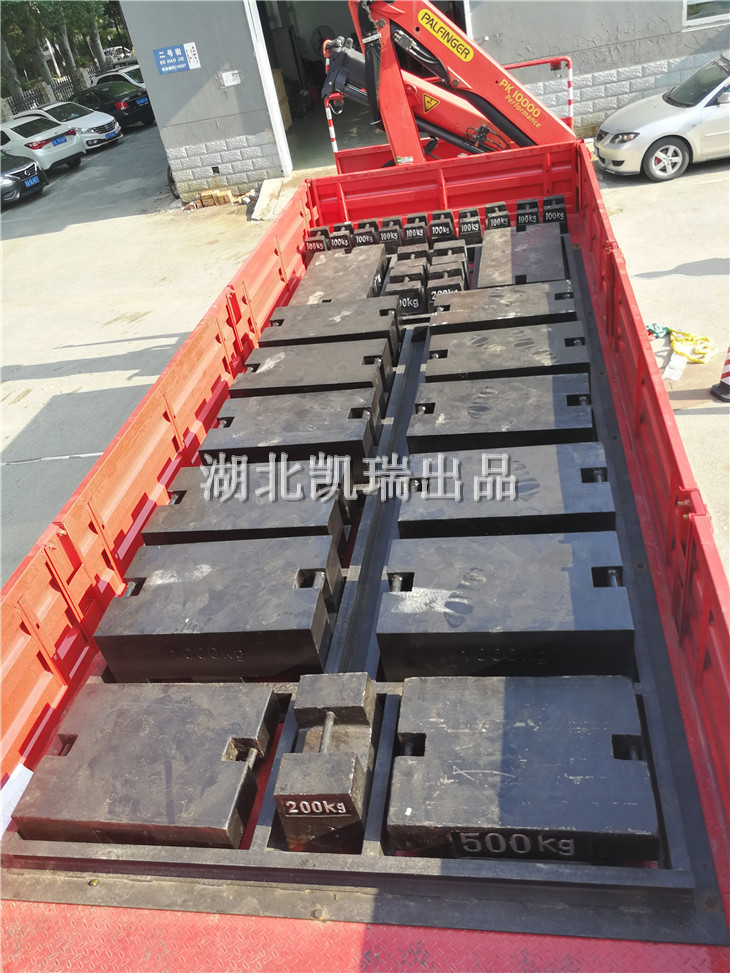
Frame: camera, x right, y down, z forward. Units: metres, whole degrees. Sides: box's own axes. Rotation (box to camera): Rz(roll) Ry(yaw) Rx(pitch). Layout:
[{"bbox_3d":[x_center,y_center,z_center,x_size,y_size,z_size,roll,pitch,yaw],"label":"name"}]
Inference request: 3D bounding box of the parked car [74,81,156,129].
[{"bbox_3d":[-8.936,-13.108,26.227,4.750,1.480,1.820,21,47,37],"label":"parked car"}]

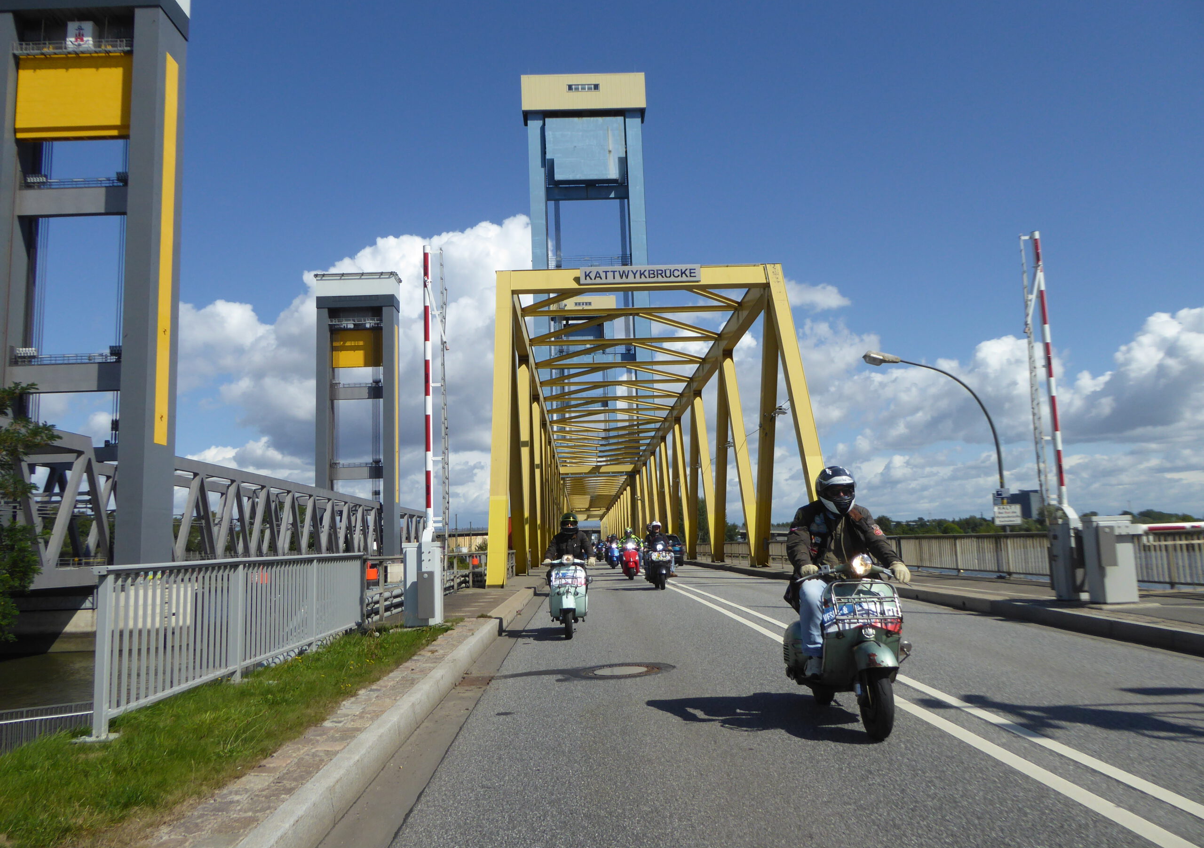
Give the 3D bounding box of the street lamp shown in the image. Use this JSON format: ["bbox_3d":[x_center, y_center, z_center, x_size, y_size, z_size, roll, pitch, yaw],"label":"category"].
[{"bbox_3d":[7.396,0.911,20.697,2.891,5.115,0.300,-1,-7,-1],"label":"street lamp"}]

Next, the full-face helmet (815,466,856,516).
[{"bbox_3d":[1.628,0.464,6.526,0.270,0.320,0.330,-1,-7,-3],"label":"full-face helmet"}]

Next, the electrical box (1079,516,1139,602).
[{"bbox_3d":[6.829,1.829,12.676,0.550,1.150,0.430,-1,-7,-1],"label":"electrical box"}]

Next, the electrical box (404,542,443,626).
[{"bbox_3d":[-2.370,2.112,12.470,0.460,1.080,0.440,-1,-7,-1],"label":"electrical box"}]

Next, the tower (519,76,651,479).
[{"bbox_3d":[-1.416,-12.589,111.813,14.800,58.765,5.400,-1,-7,-1],"label":"tower"}]

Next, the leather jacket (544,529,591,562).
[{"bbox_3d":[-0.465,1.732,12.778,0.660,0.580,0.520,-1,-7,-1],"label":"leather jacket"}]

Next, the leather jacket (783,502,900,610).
[{"bbox_3d":[1.649,0.918,6.522,0.700,0.710,0.580,-1,-7,-5],"label":"leather jacket"}]

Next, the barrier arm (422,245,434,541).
[{"bbox_3d":[-2.318,-0.438,12.478,0.110,3.980,0.100,-1,-7,-1],"label":"barrier arm"}]

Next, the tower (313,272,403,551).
[{"bbox_3d":[-62.008,-2.071,239.250,19.600,72.737,7.000,-1,-7,-1],"label":"tower"}]

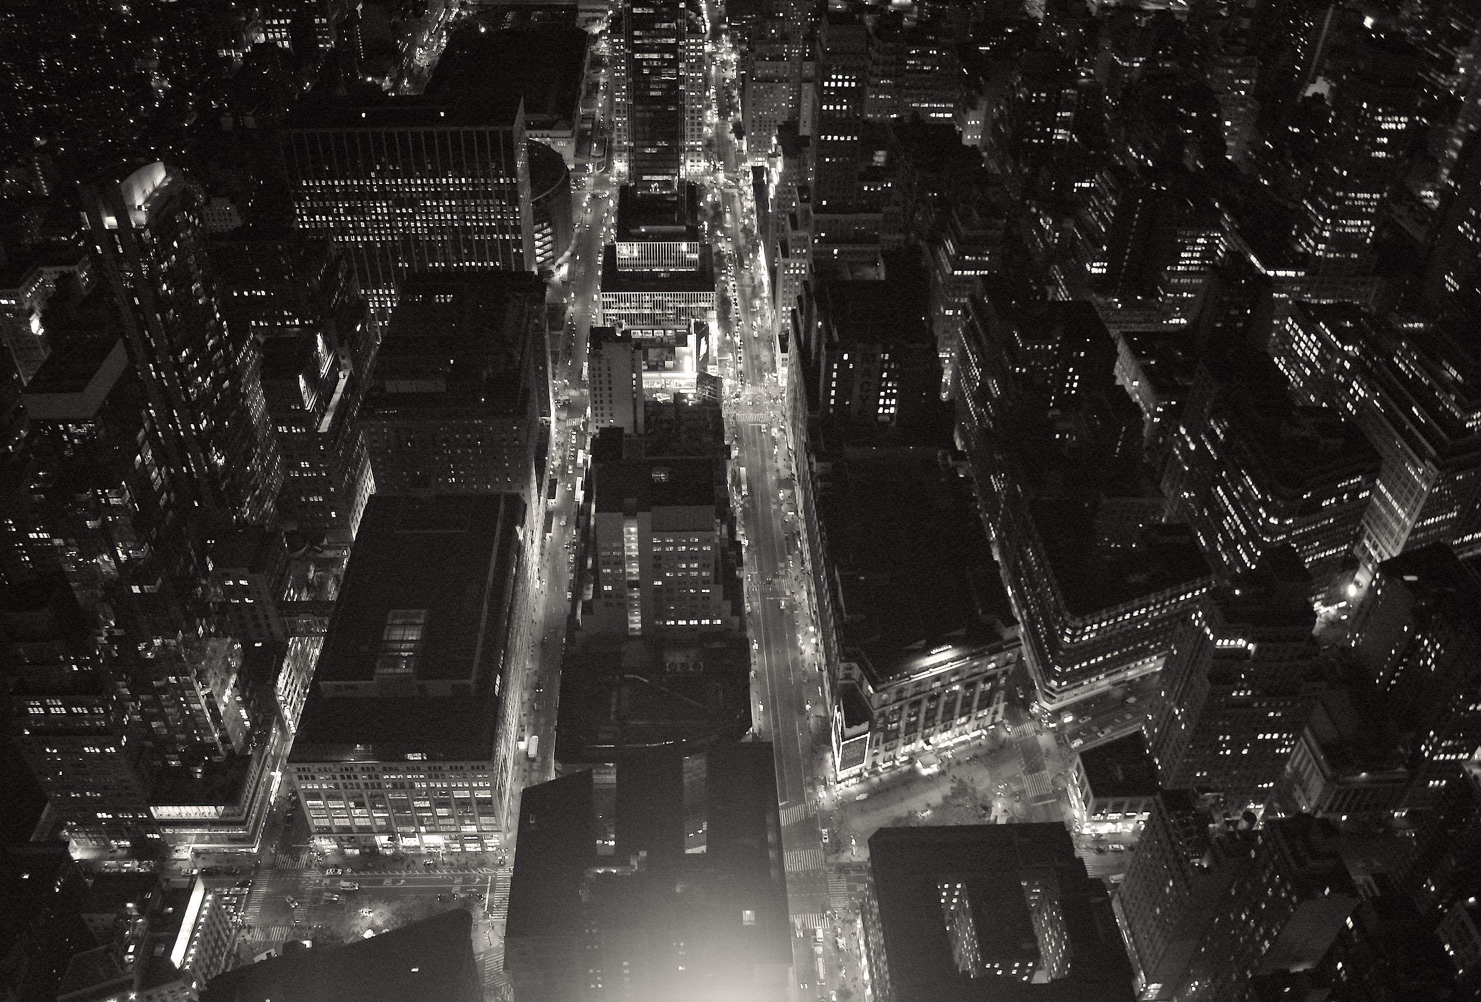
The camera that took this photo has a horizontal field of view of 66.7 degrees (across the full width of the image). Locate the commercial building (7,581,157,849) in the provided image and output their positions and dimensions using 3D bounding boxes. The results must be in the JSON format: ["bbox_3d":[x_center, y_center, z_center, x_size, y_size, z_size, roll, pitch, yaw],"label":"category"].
[{"bbox_3d":[-193.855,68.839,336.751,30.500,90.000,28.000,0,40,-4],"label":"commercial building"}]

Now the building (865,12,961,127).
[{"bbox_3d":[113.460,-287.660,782.670,62.000,97.000,39.000,0,40,-4],"label":"building"}]

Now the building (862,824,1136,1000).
[{"bbox_3d":[66.330,128.230,312.350,58.000,51.000,51.000,0,40,-4],"label":"building"}]

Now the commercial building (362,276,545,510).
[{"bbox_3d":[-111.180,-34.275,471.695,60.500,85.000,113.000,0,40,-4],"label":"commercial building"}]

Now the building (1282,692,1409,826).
[{"bbox_3d":[201.230,86.440,383.520,26.000,34.000,37.000,0,40,-4],"label":"building"}]

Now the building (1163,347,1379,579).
[{"bbox_3d":[212.110,2.950,445.180,55.000,85.000,77.000,0,40,-4],"label":"building"}]

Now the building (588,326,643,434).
[{"bbox_3d":[-57.185,-53.771,523.003,24.000,55.000,16.500,0,40,-4],"label":"building"}]

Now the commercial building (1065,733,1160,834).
[{"bbox_3d":[126.934,96.114,384.467,24.500,19.000,26.500,0,40,-4],"label":"commercial building"}]

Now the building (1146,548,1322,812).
[{"bbox_3d":[154.400,61.480,360.180,38.000,99.000,38.000,0,40,-4],"label":"building"}]

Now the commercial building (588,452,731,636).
[{"bbox_3d":[-28.640,32.540,386.320,50.500,98.000,29.000,0,40,-4],"label":"commercial building"}]

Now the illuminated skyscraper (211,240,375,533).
[{"bbox_3d":[-186.841,-47.697,465.546,54.500,106.000,90.000,0,40,-4],"label":"illuminated skyscraper"}]

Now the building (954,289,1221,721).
[{"bbox_3d":[137.047,-6.462,466.797,60.500,73.000,192.000,0,40,-4],"label":"building"}]

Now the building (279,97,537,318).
[{"bbox_3d":[-155.280,-129.360,555.350,104.000,124.000,37.000,0,40,-4],"label":"building"}]

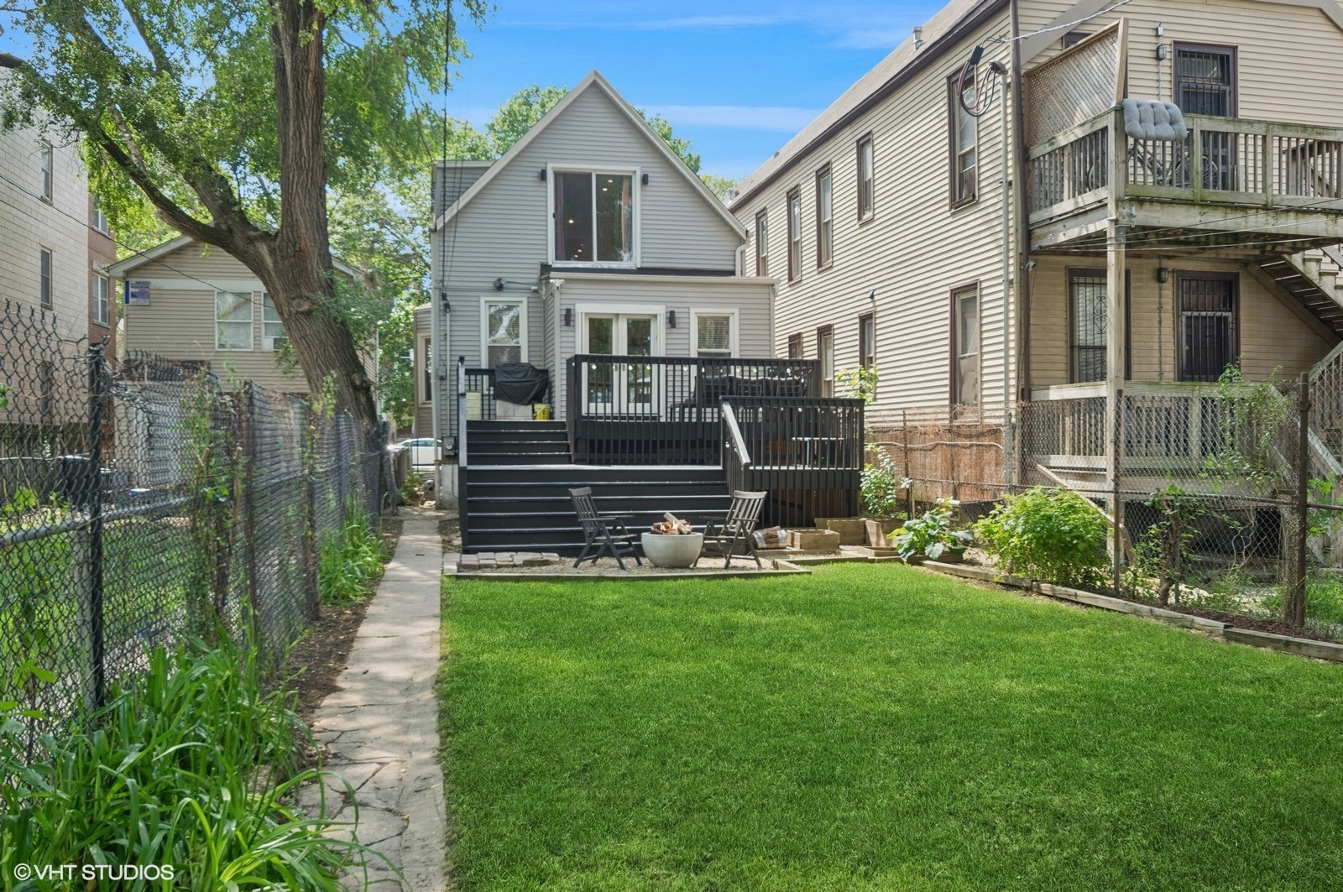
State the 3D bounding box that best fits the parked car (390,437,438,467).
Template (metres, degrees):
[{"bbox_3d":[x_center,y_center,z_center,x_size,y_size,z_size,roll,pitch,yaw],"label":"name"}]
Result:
[{"bbox_3d":[-11.463,0.341,48.500,4.650,1.460,1.800,0,0,-13],"label":"parked car"}]

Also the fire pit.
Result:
[{"bbox_3d":[0.017,1.175,13.155,0.775,0.660,0.775,0,0,0],"label":"fire pit"}]

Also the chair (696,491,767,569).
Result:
[{"bbox_3d":[0.738,1.038,13.032,0.770,0.940,0.610,0,0,-44],"label":"chair"}]

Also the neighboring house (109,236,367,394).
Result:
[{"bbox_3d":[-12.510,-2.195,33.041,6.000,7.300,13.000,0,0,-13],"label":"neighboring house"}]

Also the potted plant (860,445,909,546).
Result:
[{"bbox_3d":[3.009,0.717,14.700,0.630,1.400,0.600,0,0,-13],"label":"potted plant"}]

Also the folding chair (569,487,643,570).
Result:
[{"bbox_3d":[-0.827,1.030,13.119,0.770,0.965,0.610,0,0,21],"label":"folding chair"}]

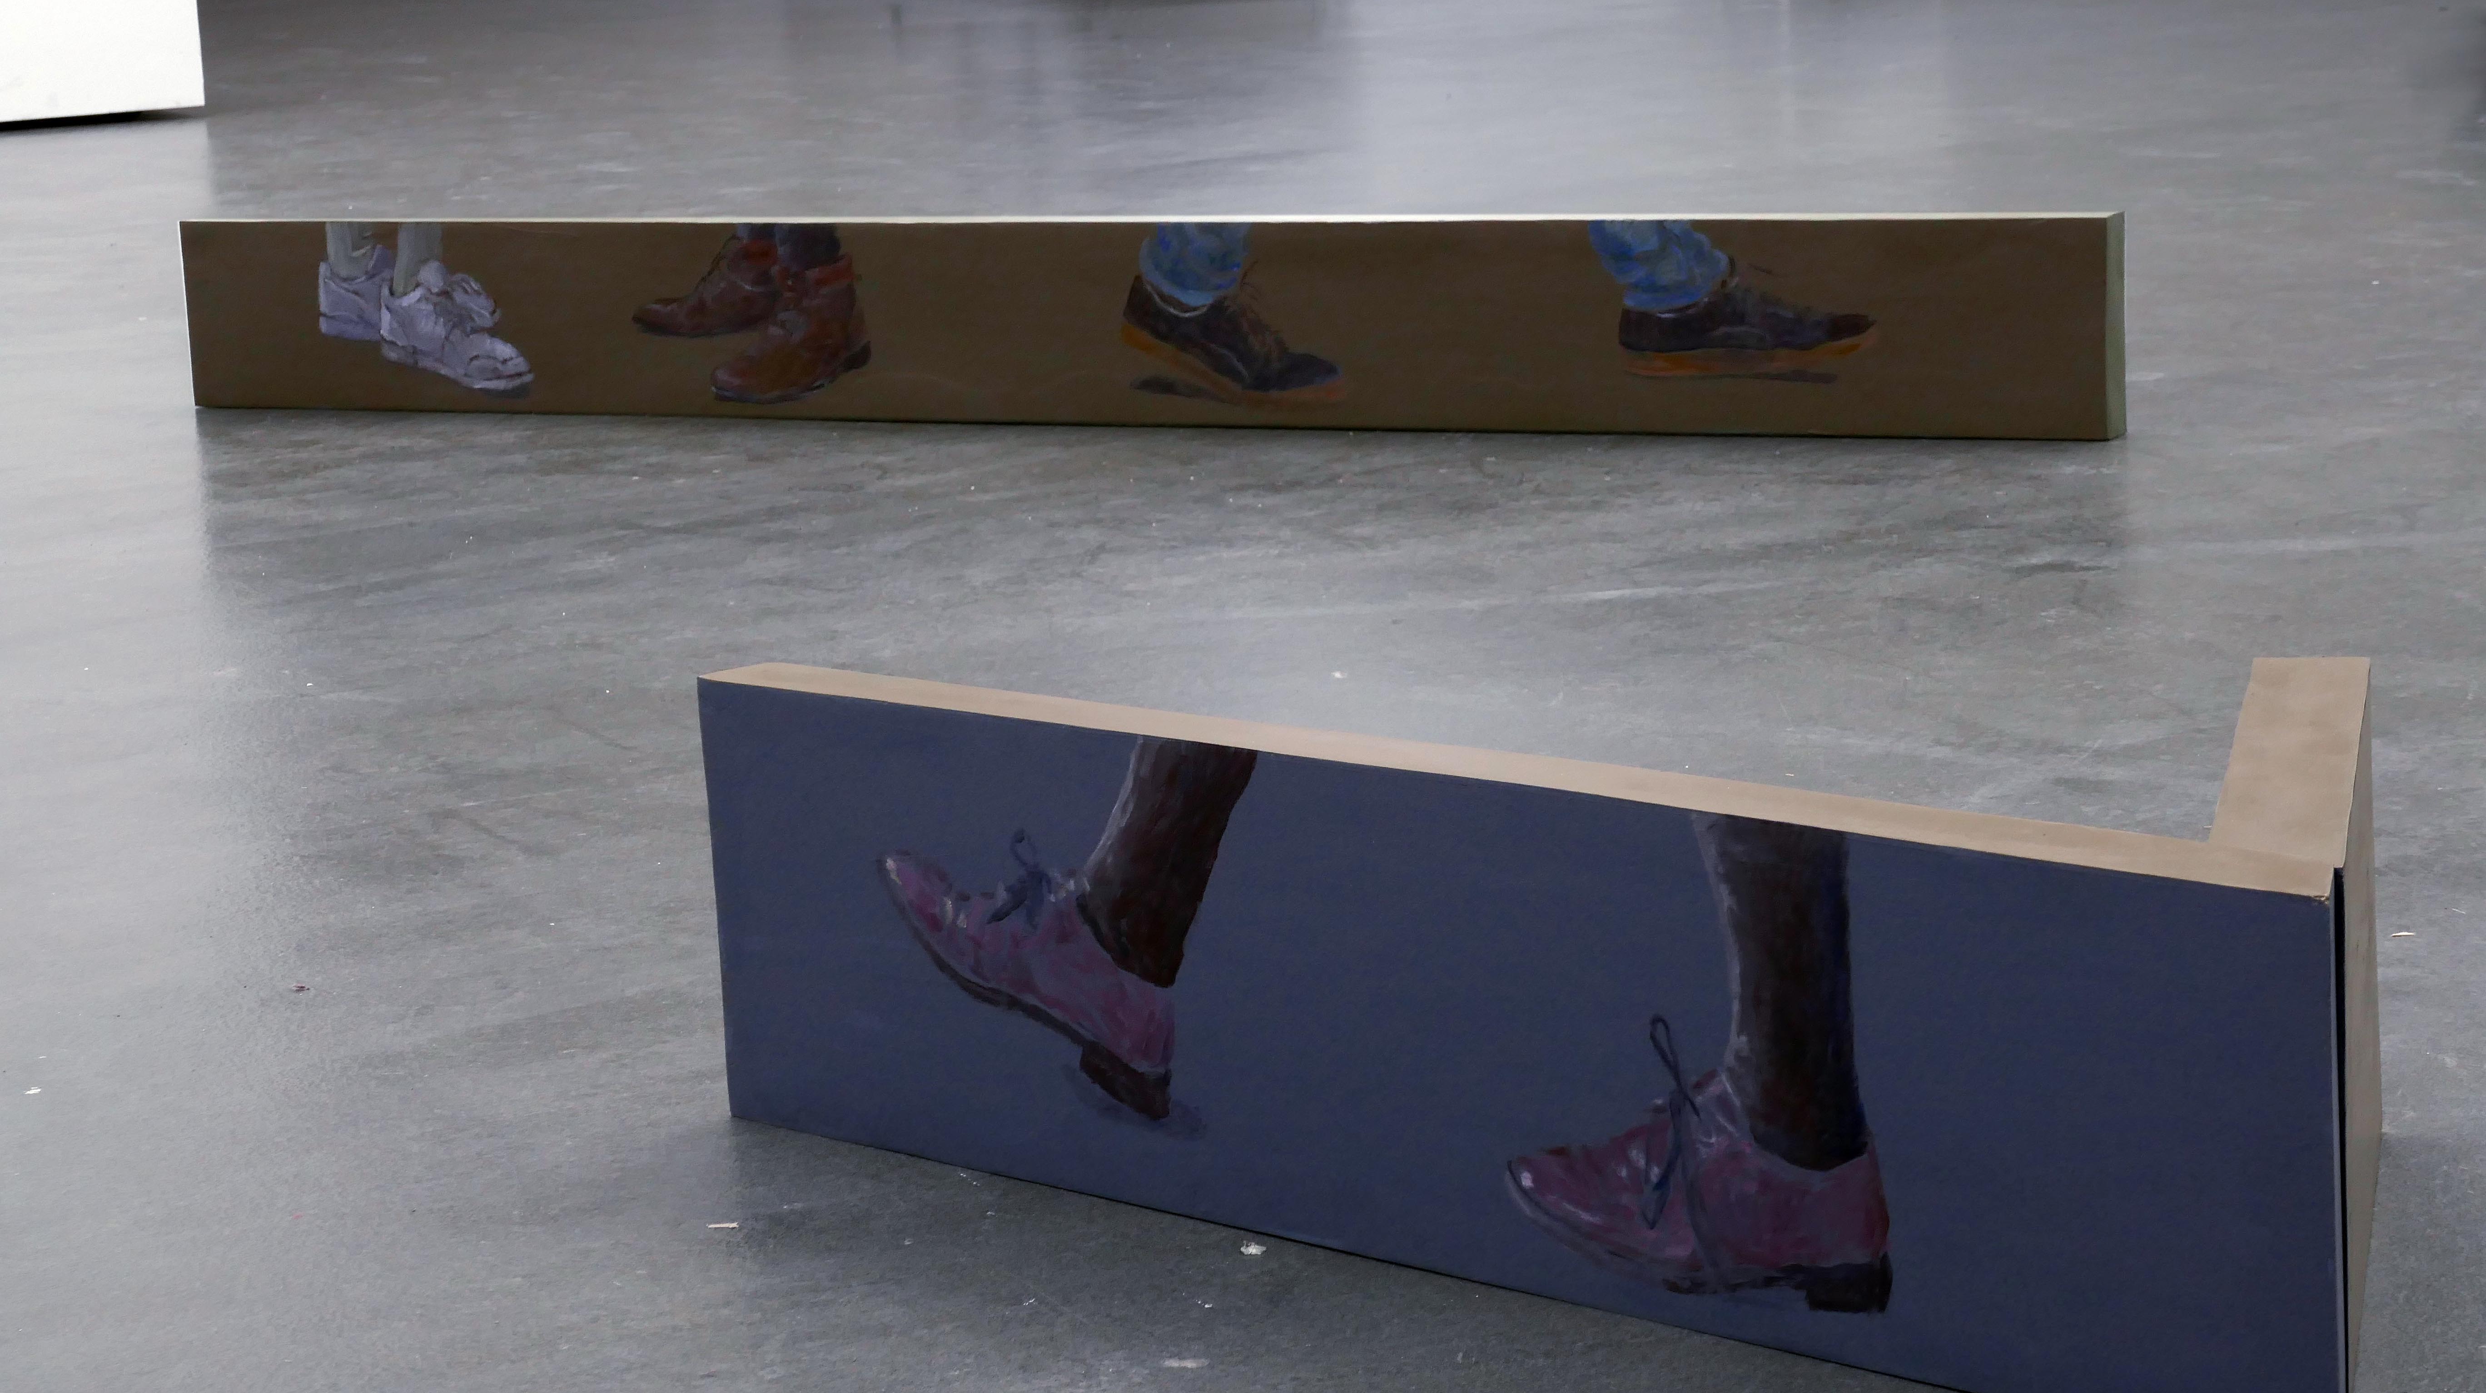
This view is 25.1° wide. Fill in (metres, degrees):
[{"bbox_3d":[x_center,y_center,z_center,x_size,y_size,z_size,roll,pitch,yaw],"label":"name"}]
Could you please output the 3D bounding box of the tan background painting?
[{"bbox_3d":[-0.196,-0.423,6.278,2.479,0.227,0.053,3,12,29],"label":"tan background painting"}]

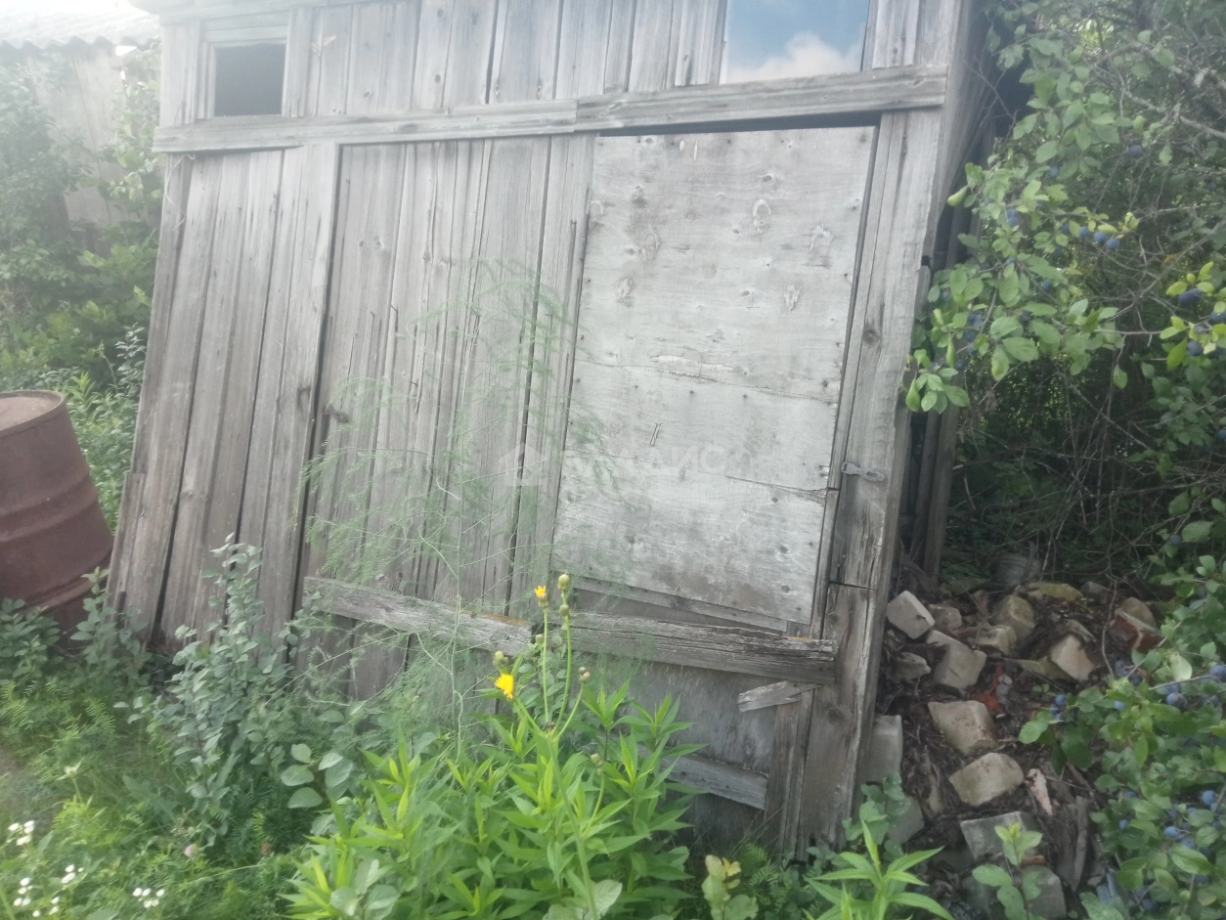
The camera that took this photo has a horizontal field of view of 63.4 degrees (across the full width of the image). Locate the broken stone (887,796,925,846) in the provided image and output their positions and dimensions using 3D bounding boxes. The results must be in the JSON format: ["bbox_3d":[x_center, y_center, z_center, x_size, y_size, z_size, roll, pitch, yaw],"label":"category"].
[{"bbox_3d":[0.641,0.794,2.170,0.075,0.085,0.075,6,18,17],"label":"broken stone"}]

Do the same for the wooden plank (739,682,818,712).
[{"bbox_3d":[0.405,0.576,2.429,0.199,0.041,0.020,-18,-11,24],"label":"wooden plank"}]

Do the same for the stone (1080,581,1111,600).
[{"bbox_3d":[1.518,0.415,3.120,0.090,0.055,0.065,6,18,20],"label":"stone"}]

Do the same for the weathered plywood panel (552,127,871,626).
[{"bbox_3d":[0.210,-0.226,2.370,0.688,1.111,0.014,7,2,27],"label":"weathered plywood panel"}]

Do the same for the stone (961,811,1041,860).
[{"bbox_3d":[0.830,0.812,2.130,0.155,0.075,0.085,-4,17,-12],"label":"stone"}]

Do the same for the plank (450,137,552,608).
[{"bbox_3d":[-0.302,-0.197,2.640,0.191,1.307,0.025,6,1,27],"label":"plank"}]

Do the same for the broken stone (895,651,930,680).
[{"bbox_3d":[0.852,0.587,2.820,0.095,0.070,0.085,-11,24,-20],"label":"broken stone"}]

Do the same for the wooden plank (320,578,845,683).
[{"bbox_3d":[-0.223,0.425,2.484,1.580,0.125,0.035,2,5,30],"label":"wooden plank"}]

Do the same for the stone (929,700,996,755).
[{"bbox_3d":[0.931,0.714,2.650,0.136,0.089,0.150,0,12,0],"label":"stone"}]

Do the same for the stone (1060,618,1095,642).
[{"bbox_3d":[1.499,0.549,3.200,0.087,0.055,0.070,0,12,0],"label":"stone"}]

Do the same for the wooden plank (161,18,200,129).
[{"bbox_3d":[-1.552,-1.383,3.563,0.150,0.381,0.025,-2,-4,26],"label":"wooden plank"}]

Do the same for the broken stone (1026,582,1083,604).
[{"bbox_3d":[1.601,0.482,3.600,0.173,0.060,0.114,0,12,0],"label":"broken stone"}]

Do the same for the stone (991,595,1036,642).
[{"bbox_3d":[1.211,0.479,3.000,0.120,0.110,0.115,-18,28,-34],"label":"stone"}]

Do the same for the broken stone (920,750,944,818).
[{"bbox_3d":[0.798,0.808,2.480,0.058,0.100,0.125,4,13,18],"label":"broken stone"}]

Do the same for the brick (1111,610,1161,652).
[{"bbox_3d":[1.502,0.493,2.840,0.075,0.090,0.120,-14,22,-38],"label":"brick"}]

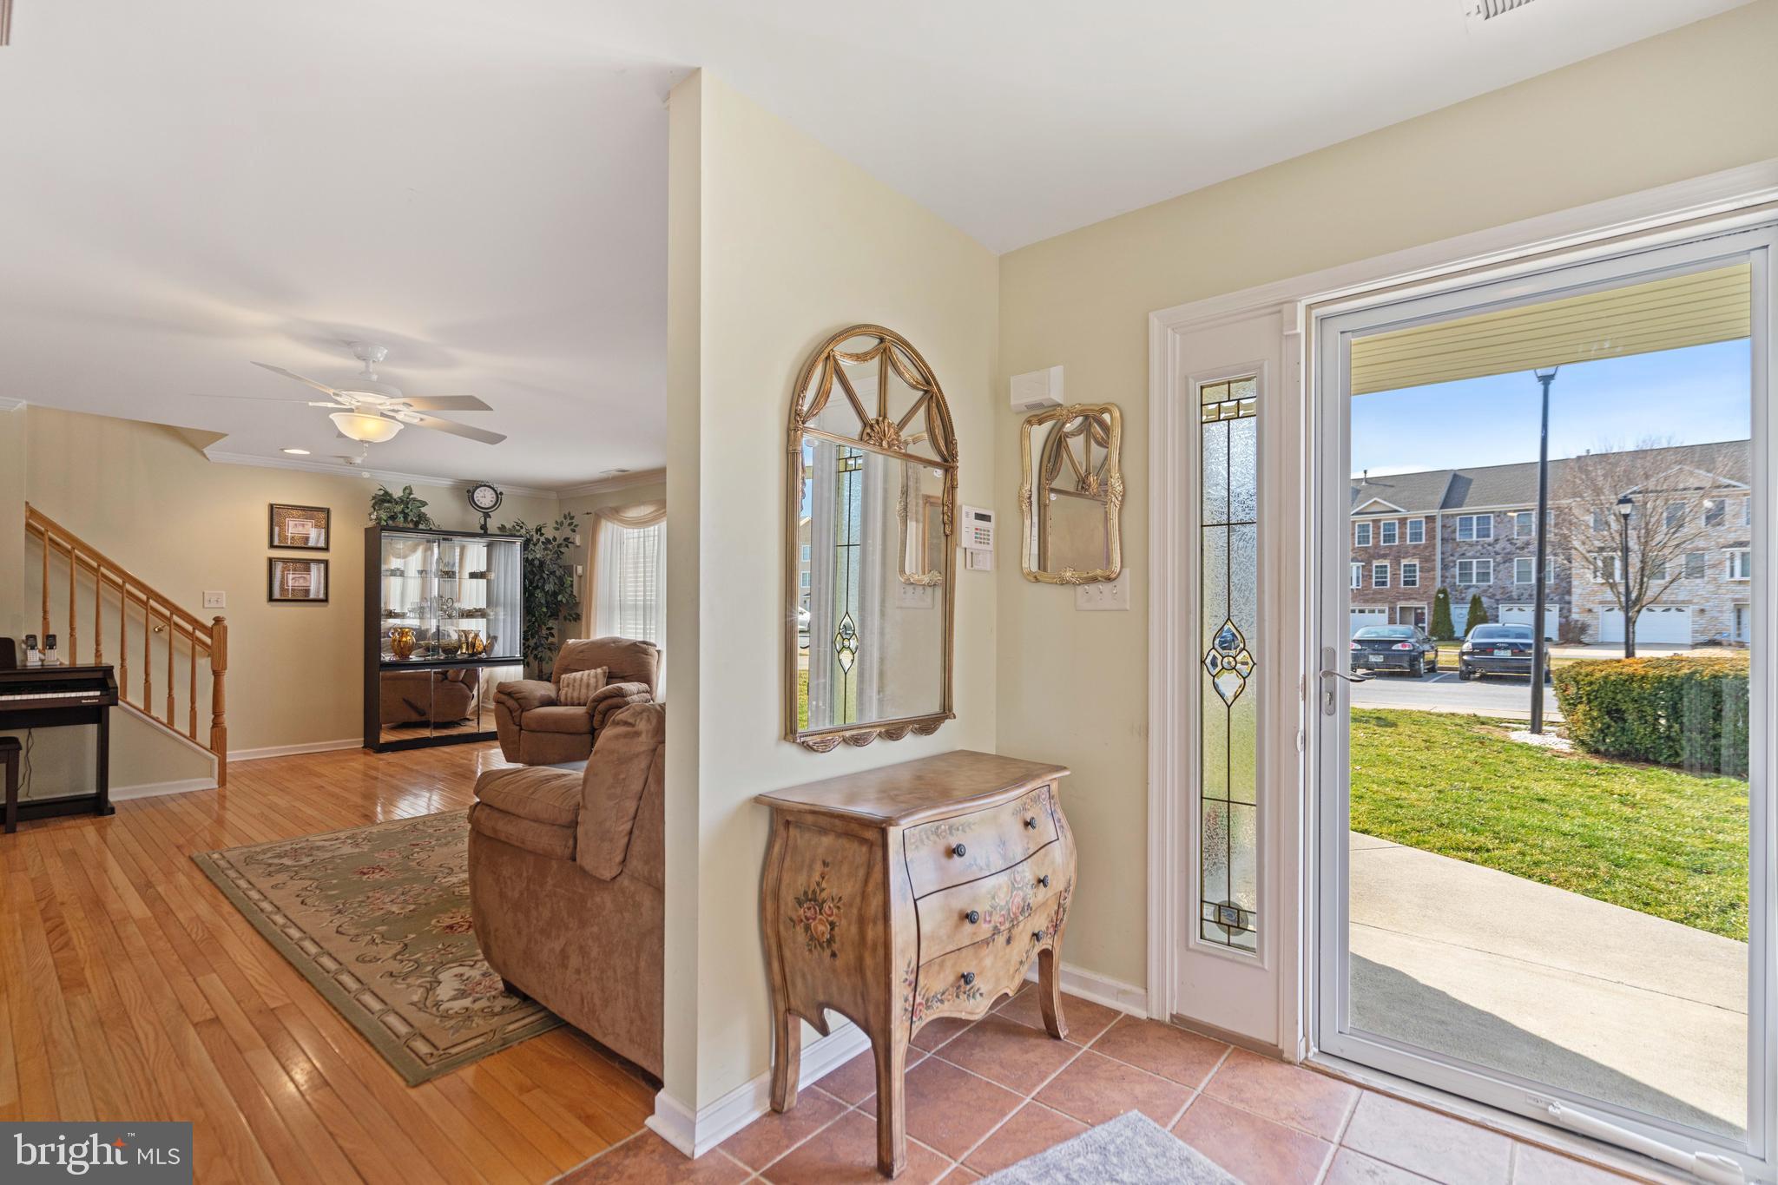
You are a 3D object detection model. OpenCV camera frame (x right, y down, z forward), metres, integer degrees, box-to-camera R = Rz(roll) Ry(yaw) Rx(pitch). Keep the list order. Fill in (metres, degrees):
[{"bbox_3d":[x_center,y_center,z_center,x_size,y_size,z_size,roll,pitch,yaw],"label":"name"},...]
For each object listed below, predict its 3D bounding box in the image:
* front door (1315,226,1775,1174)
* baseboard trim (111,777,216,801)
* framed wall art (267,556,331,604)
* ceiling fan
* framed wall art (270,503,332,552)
[{"bbox_3d":[1.516,0.248,1.887,0.880,2.010,0.045,0,-1,40],"label":"front door"},{"bbox_3d":[-4.726,1.284,5.168,0.016,0.080,0.540,0,-1,40],"label":"baseboard trim"},{"bbox_3d":[-4.803,-0.092,6.433,0.025,0.359,0.412,-1,-1,40],"label":"framed wall art"},{"bbox_3d":[-2.479,-0.935,3.756,1.318,0.484,1.318,-1,-1,40],"label":"ceiling fan"},{"bbox_3d":[-4.799,-0.523,6.443,0.025,0.364,0.410,-1,-1,40],"label":"framed wall art"}]

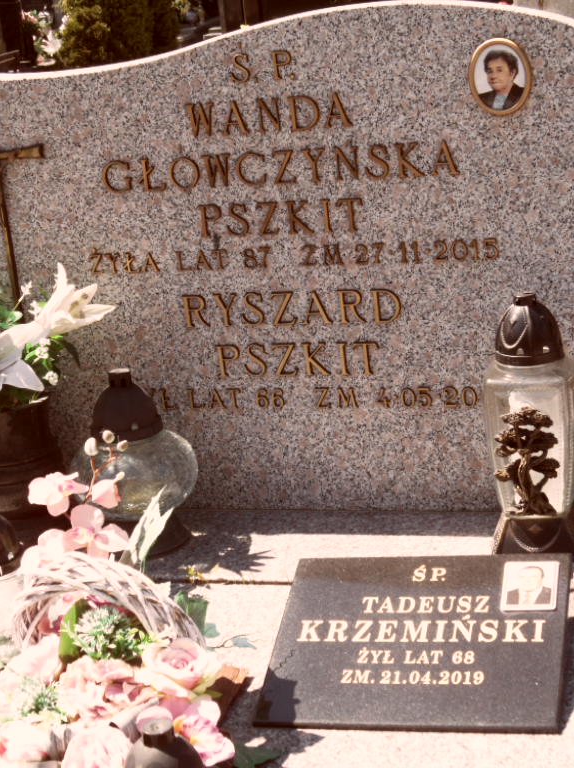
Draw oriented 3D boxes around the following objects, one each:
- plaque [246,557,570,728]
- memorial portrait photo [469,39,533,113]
[{"bbox_3d":[0.186,0.357,2.066,0.406,0.020,0.307,-2,39,15],"label":"plaque"},{"bbox_3d":[0.323,-0.466,2.245,0.095,0.115,0.012,-1,21,18],"label":"memorial portrait photo"}]

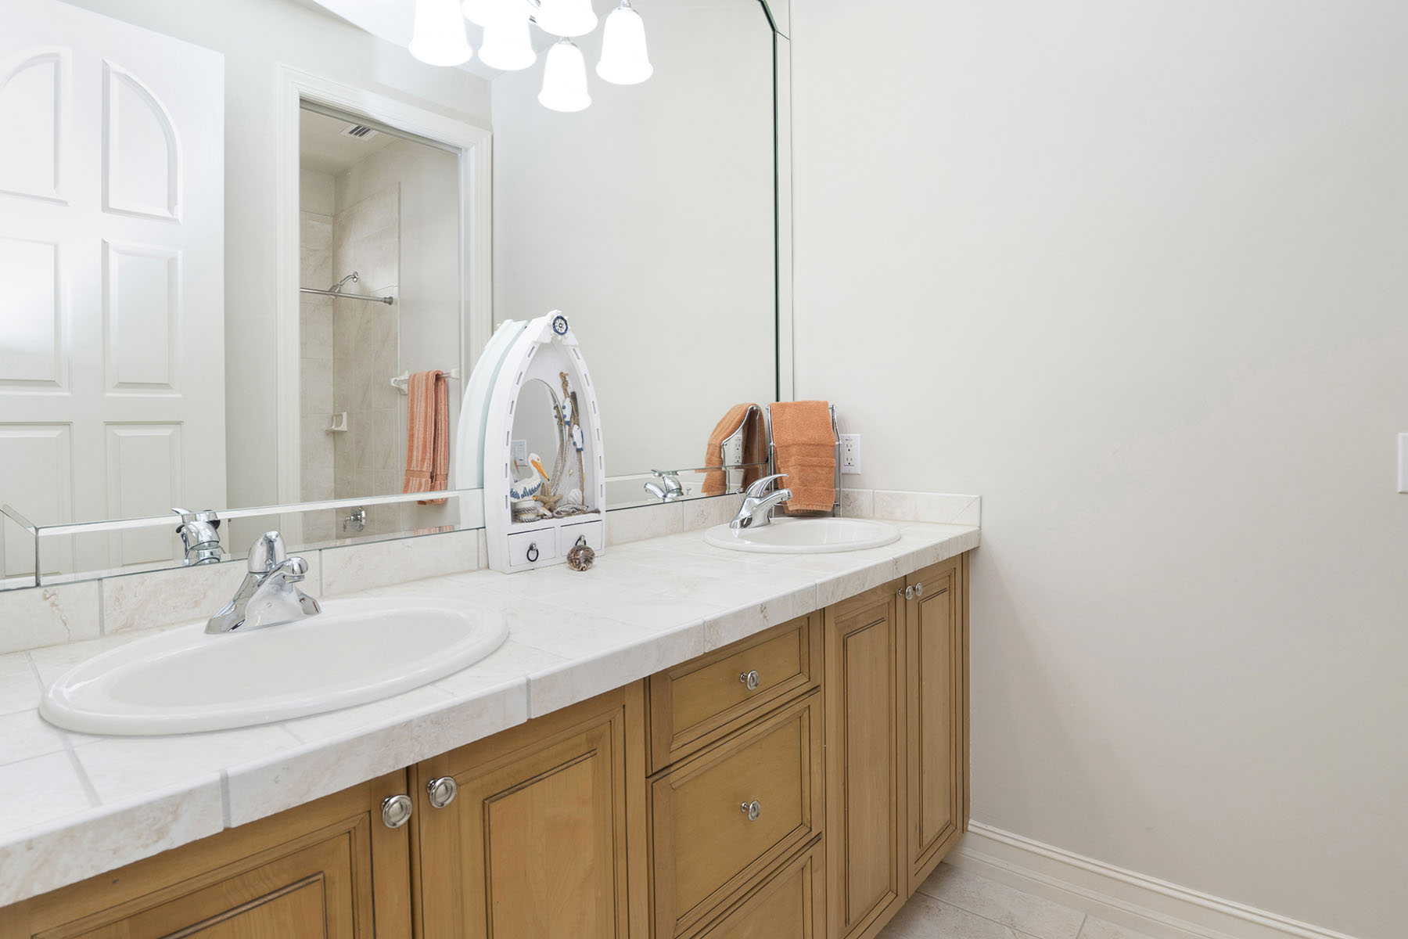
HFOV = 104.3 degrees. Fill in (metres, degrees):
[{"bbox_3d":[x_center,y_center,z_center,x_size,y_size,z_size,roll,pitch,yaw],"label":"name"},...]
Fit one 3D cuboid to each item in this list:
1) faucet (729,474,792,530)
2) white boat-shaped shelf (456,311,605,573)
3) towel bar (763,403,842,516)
[{"bbox_3d":[0.148,0.076,1.325,0.152,0.130,0.152,1,3,45],"label":"faucet"},{"bbox_3d":[-0.303,-0.062,1.053,0.086,0.478,0.207,1,3,45],"label":"white boat-shaped shelf"},{"bbox_3d":[0.284,-0.026,1.560,0.200,0.325,0.120,-1,2,0],"label":"towel bar"}]

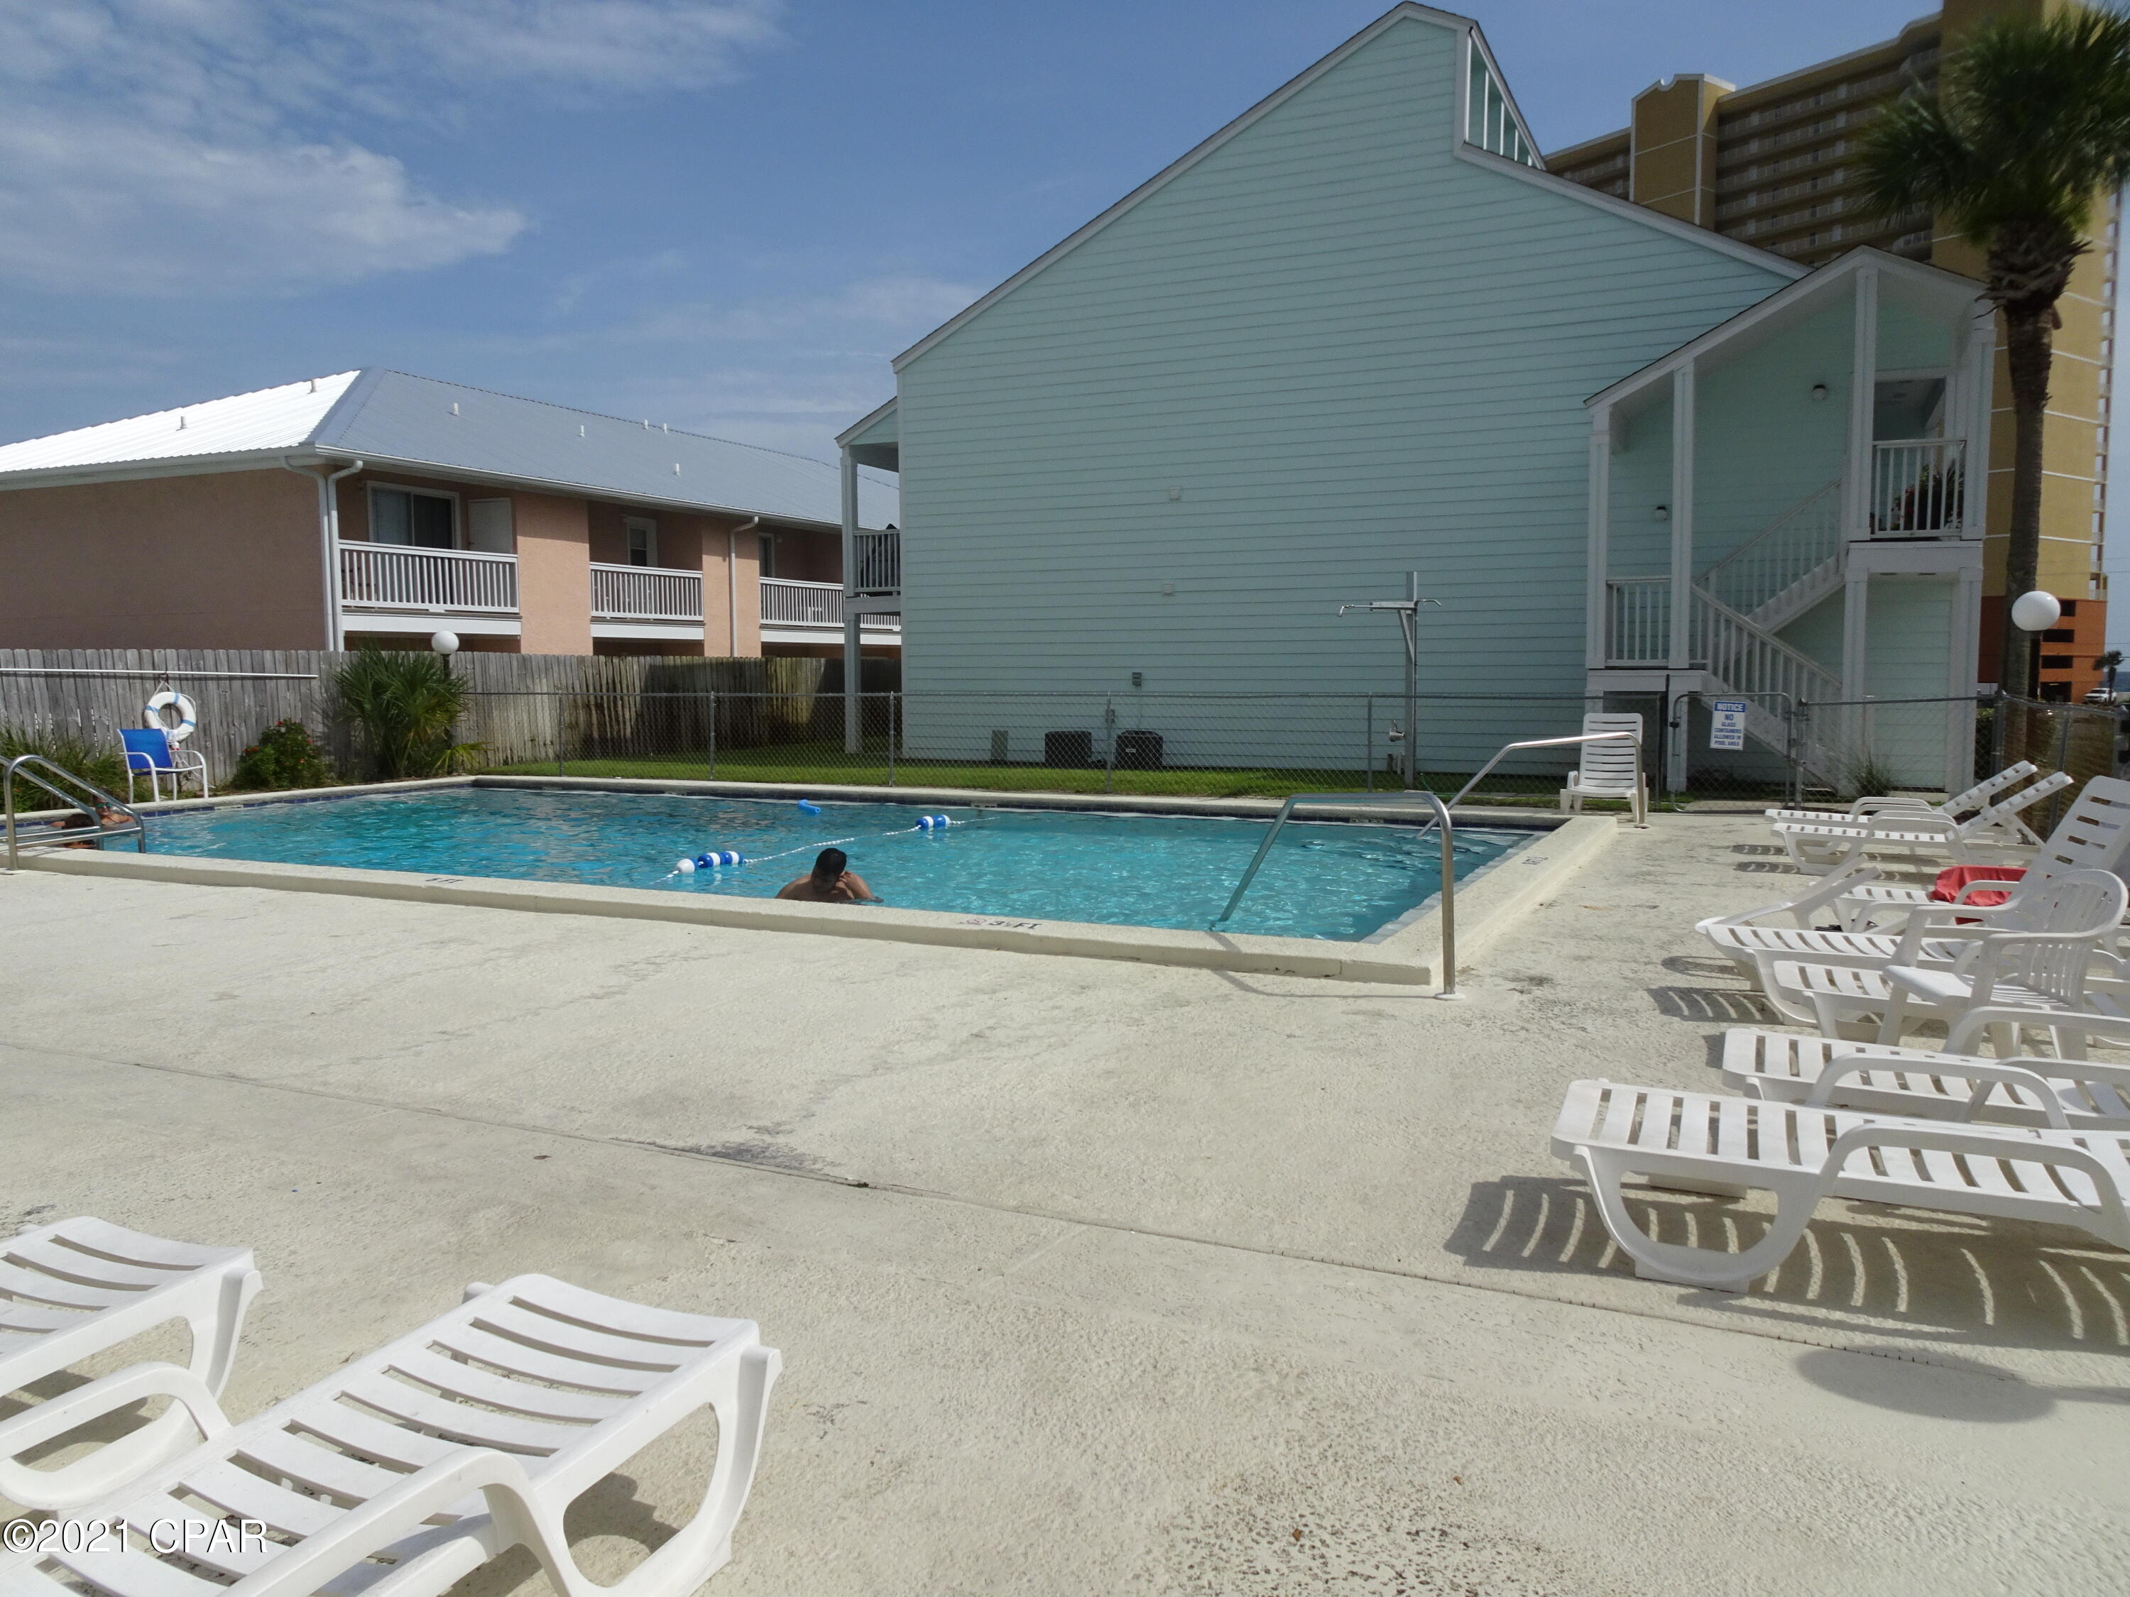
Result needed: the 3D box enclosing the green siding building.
[{"bbox_3d":[5.703,-6.097,25.995,16.400,10.550,15.500,2,6,25],"label":"green siding building"}]

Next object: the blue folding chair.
[{"bbox_3d":[-10.423,-0.372,17.088,0.680,0.850,0.600,2,6,23],"label":"blue folding chair"}]

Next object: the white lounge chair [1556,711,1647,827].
[{"bbox_3d":[5.416,-0.323,14.710,0.720,1.000,1.450,2,6,24],"label":"white lounge chair"}]

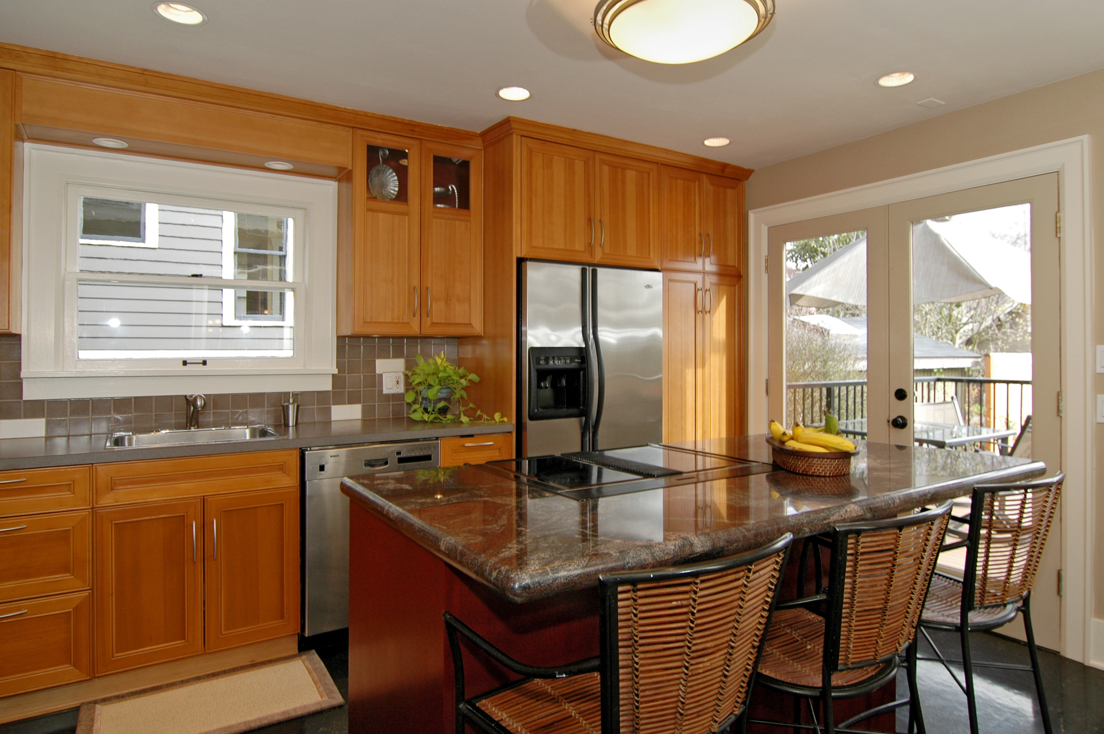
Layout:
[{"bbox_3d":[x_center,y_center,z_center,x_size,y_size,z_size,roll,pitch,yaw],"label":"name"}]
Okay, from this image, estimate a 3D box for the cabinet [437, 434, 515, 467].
[{"bbox_3d":[-0.528,0.709,3.381,0.379,0.774,0.629,-1,1,-32],"label":"cabinet"}]

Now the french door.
[{"bbox_3d":[1.749,0.184,3.343,0.053,2.034,1.489,-1,1,-32],"label":"french door"}]

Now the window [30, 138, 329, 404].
[{"bbox_3d":[-1.663,-0.406,3.026,1.262,1.068,0.092,-1,1,-32],"label":"window"}]

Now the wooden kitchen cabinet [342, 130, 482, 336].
[{"bbox_3d":[-0.749,-0.659,3.407,0.687,0.993,0.325,-1,1,-32],"label":"wooden kitchen cabinet"}]

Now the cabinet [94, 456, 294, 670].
[{"bbox_3d":[-1.512,0.724,2.759,0.706,0.774,0.629,-1,1,-32],"label":"cabinet"}]

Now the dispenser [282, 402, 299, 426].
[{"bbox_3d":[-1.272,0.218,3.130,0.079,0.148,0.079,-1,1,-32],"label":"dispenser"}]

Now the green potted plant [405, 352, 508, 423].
[{"bbox_3d":[-0.569,0.107,3.400,0.397,0.354,0.407,-1,1,-32],"label":"green potted plant"}]

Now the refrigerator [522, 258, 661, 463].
[{"bbox_3d":[0.077,0.339,3.664,0.891,1.737,0.738,-1,1,-32],"label":"refrigerator"}]

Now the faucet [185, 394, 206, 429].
[{"bbox_3d":[-1.591,0.206,2.873,0.084,0.183,0.219,-1,1,-32],"label":"faucet"}]

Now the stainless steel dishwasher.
[{"bbox_3d":[-0.940,0.731,3.104,0.609,0.794,0.606,-1,1,-32],"label":"stainless steel dishwasher"}]

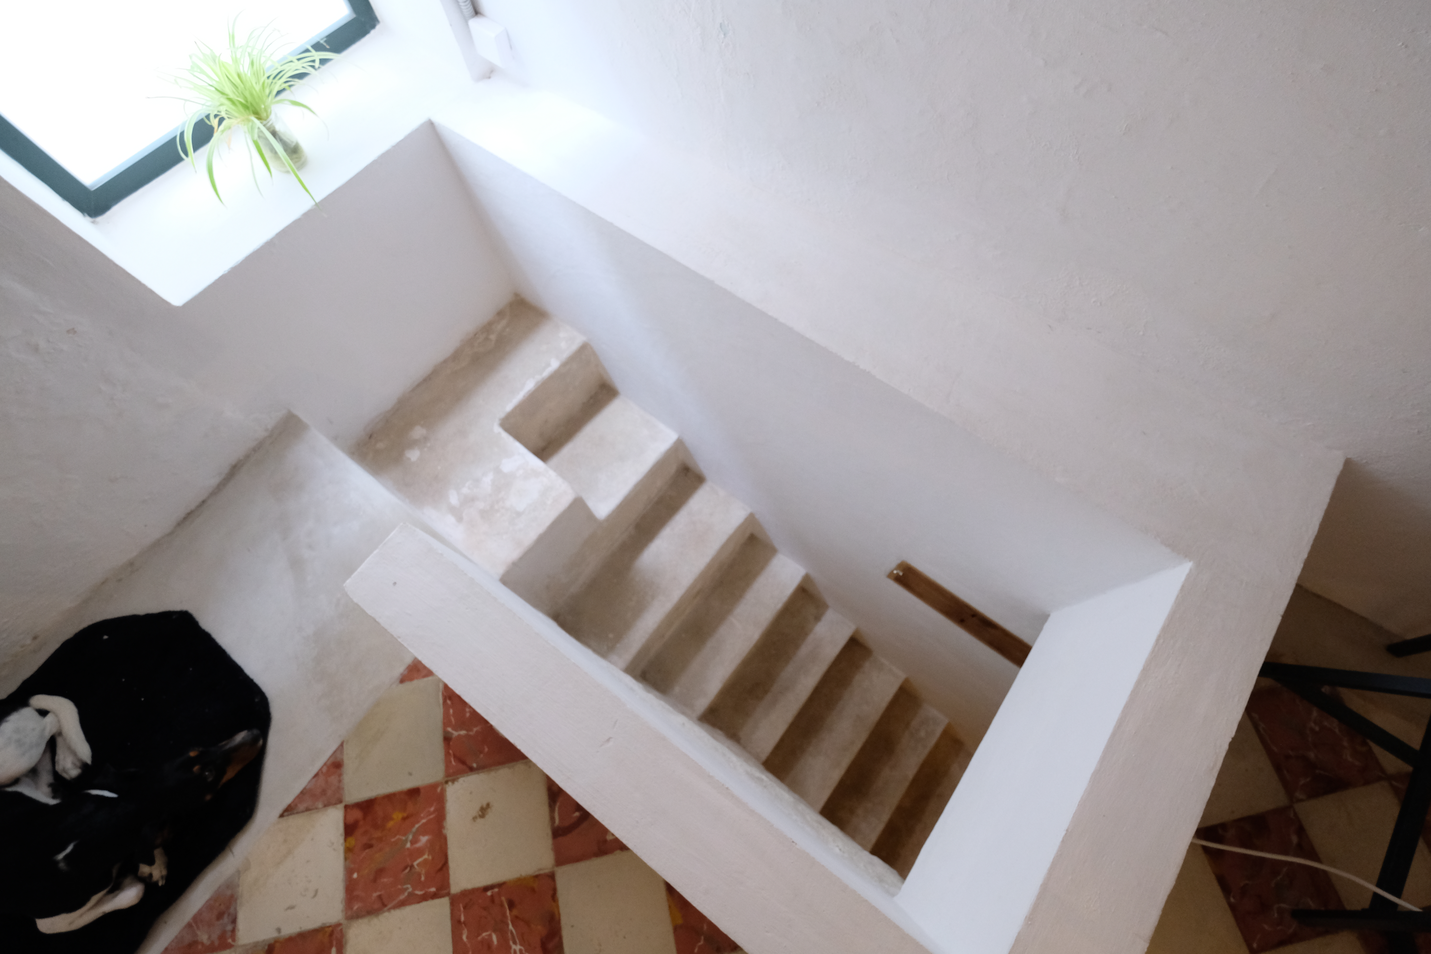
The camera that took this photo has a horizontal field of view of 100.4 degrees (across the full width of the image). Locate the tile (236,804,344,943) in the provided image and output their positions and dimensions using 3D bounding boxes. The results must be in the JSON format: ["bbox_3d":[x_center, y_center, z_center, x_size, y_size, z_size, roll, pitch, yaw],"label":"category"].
[{"bbox_3d":[-0.814,0.765,1.152,0.200,0.010,0.200,-12,69,-3],"label":"tile"}]

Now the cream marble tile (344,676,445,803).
[{"bbox_3d":[-0.663,0.540,1.233,0.200,0.010,0.200,-12,69,-3],"label":"cream marble tile"}]

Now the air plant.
[{"bbox_3d":[-0.917,-0.743,1.215,0.240,0.216,0.300,38,75,15],"label":"air plant"}]

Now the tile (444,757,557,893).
[{"bbox_3d":[-0.424,0.679,1.173,0.200,0.010,0.200,-12,69,-3],"label":"tile"}]

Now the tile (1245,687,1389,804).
[{"bbox_3d":[1.181,0.516,1.188,0.200,0.010,0.200,-12,69,-3],"label":"tile"}]

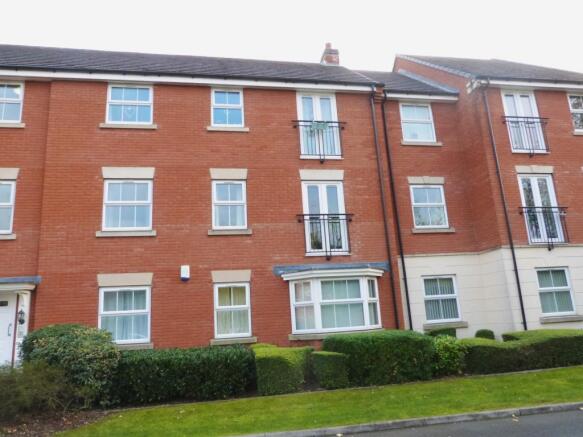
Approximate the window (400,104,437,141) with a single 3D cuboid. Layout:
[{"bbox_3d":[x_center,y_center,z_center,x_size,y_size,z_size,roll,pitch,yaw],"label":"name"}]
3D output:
[{"bbox_3d":[3.952,-2.992,13.168,1.052,1.305,0.100,-1,-13,-12],"label":"window"}]

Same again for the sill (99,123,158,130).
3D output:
[{"bbox_3d":[-4.233,-2.384,11.006,1.416,0.135,0.150,-1,-13,-11],"label":"sill"}]

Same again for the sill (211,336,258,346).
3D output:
[{"bbox_3d":[-1.393,2.996,10.252,1.123,0.142,0.160,-1,-13,-11],"label":"sill"}]

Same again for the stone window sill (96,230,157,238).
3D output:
[{"bbox_3d":[-4.042,0.395,10.394,1.395,0.135,0.150,-1,-13,-11],"label":"stone window sill"}]

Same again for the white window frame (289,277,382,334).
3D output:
[{"bbox_3d":[1.175,2.154,10.689,2.420,1.360,0.470,-1,-13,-11],"label":"white window frame"}]

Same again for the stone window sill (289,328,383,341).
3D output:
[{"bbox_3d":[1.265,2.885,10.475,2.500,0.150,0.540,-1,-13,-11],"label":"stone window sill"}]

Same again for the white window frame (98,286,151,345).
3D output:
[{"bbox_3d":[-3.931,2.300,9.984,1.138,1.328,0.100,-1,-13,-11],"label":"white window frame"}]

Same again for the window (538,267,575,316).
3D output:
[{"bbox_3d":[7.171,1.988,11.447,1.058,1.253,0.100,-1,-13,-11],"label":"window"}]

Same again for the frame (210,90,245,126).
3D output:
[{"bbox_3d":[-1.767,-3.048,11.689,0.882,1.148,0.080,-1,-13,-11],"label":"frame"}]

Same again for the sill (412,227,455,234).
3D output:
[{"bbox_3d":[4.172,0.373,12.393,1.353,0.135,0.150,-1,-13,-11],"label":"sill"}]

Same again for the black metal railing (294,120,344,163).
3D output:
[{"bbox_3d":[0.832,-2.146,11.875,1.592,1.230,0.160,-1,-13,-12],"label":"black metal railing"}]

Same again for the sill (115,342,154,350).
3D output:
[{"bbox_3d":[-3.905,3.021,9.755,1.370,0.140,0.160,-1,-13,-11],"label":"sill"}]

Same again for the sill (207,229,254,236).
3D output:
[{"bbox_3d":[-1.580,0.379,10.893,1.114,0.149,0.150,-1,-13,-12],"label":"sill"}]

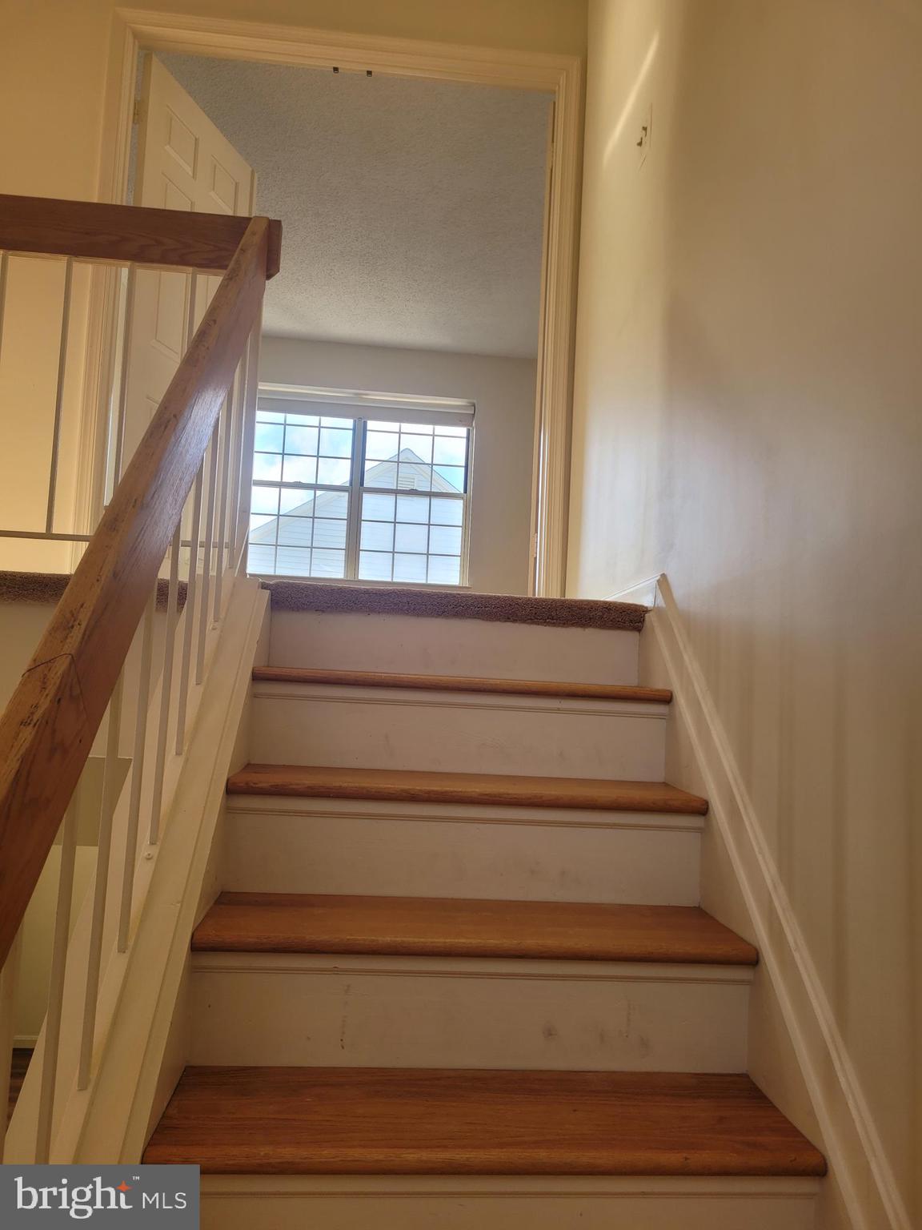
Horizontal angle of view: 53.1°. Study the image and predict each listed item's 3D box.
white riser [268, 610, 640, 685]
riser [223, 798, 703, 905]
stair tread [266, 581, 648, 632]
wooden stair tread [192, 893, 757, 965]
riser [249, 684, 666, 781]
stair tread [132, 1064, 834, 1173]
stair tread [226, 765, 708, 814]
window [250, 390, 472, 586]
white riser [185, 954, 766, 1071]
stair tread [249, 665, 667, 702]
[{"bbox_3d":[-0.007,0.081,2.187,0.875,0.134,0.020,3,-4,-5],"label":"white riser"},{"bbox_3d":[0.015,0.432,1.691,0.875,0.172,0.020,3,-4,-5],"label":"riser"},{"bbox_3d":[-0.007,-0.014,2.276,0.890,0.071,0.255,3,-4,-5],"label":"stair tread"},{"bbox_3d":[0.022,0.523,1.547,0.875,0.027,0.258,3,-4,-5],"label":"wooden stair tread"},{"bbox_3d":[0.004,0.247,1.940,0.875,0.172,0.020,3,-4,-5],"label":"riser"},{"bbox_3d":[0.032,0.708,1.298,0.875,0.027,0.258,3,-4,-5],"label":"stair tread"},{"bbox_3d":[0.011,0.338,1.795,0.875,0.027,0.258,3,-4,-5],"label":"stair tread"},{"bbox_3d":[-0.843,-1.040,7.465,1.865,1.560,0.100,3,-4,-5],"label":"window"},{"bbox_3d":[0.025,0.617,1.443,0.875,0.172,0.020,3,-4,-5],"label":"white riser"},{"bbox_3d":[0.001,0.153,2.044,0.875,0.027,0.258,3,-4,-5],"label":"stair tread"}]

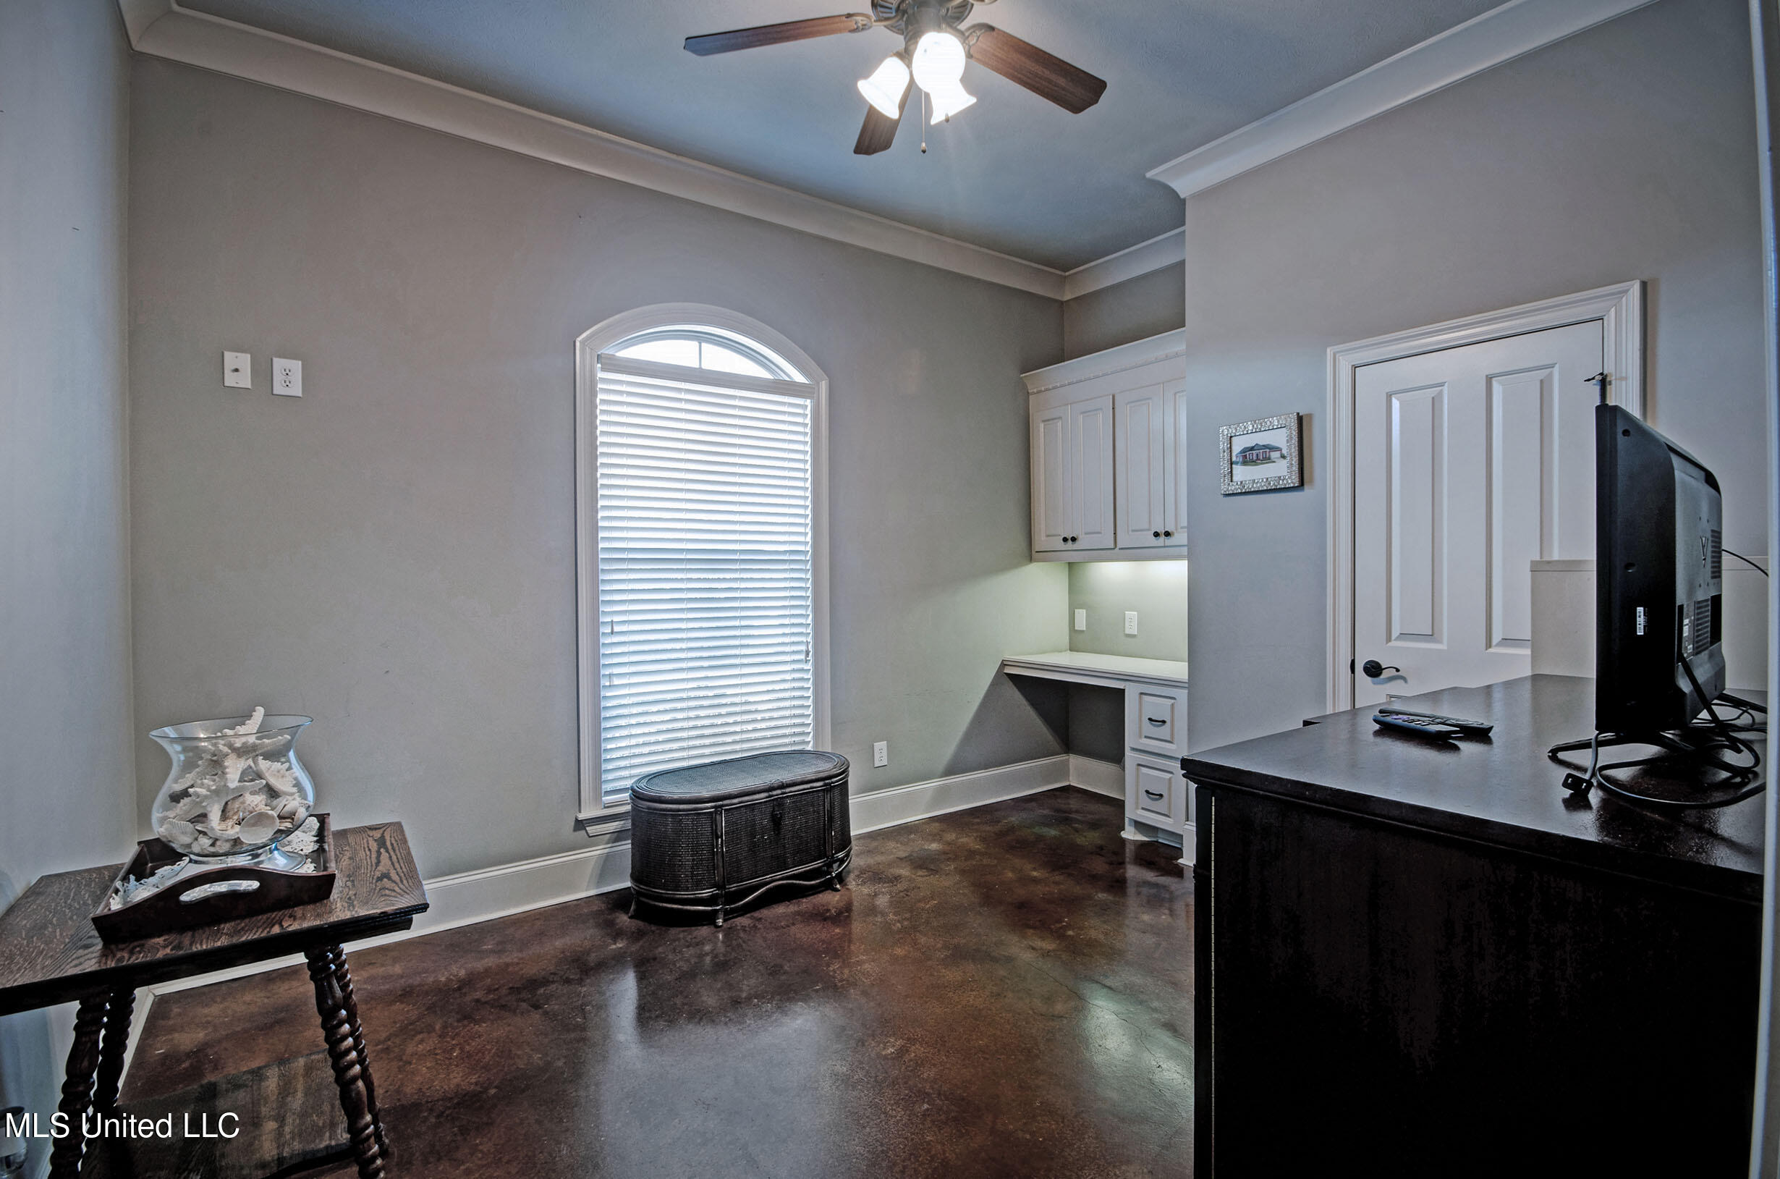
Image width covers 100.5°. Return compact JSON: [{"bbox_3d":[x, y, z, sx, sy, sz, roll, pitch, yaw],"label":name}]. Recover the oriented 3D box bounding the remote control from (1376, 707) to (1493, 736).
[{"bbox_3d":[1.069,0.263,1.458,0.050,0.022,0.195,-1,1,-27],"label":"remote control"}]

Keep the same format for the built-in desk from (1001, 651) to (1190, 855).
[{"bbox_3d":[1.174,0.772,3.777,0.515,0.775,1.070,-1,1,-39],"label":"built-in desk"}]

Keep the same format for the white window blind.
[{"bbox_3d":[-0.755,-0.033,3.159,0.925,1.765,0.065,-1,1,-33],"label":"white window blind"}]

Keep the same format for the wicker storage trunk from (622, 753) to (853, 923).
[{"bbox_3d":[-0.569,0.968,2.983,0.920,0.460,0.465,-1,1,-33],"label":"wicker storage trunk"}]

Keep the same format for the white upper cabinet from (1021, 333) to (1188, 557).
[{"bbox_3d":[1.225,-0.664,3.782,0.360,1.035,1.070,-1,1,-39],"label":"white upper cabinet"}]

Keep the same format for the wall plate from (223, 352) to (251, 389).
[{"bbox_3d":[-2.026,-0.680,2.298,0.068,0.111,0.008,-1,1,-33],"label":"wall plate"}]

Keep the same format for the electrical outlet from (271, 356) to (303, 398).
[{"bbox_3d":[-1.924,-0.676,2.364,0.072,0.116,0.008,-1,1,-33],"label":"electrical outlet"}]

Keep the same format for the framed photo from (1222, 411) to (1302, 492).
[{"bbox_3d":[1.462,-0.531,2.913,0.025,0.276,0.305,-1,1,-39],"label":"framed photo"}]

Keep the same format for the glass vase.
[{"bbox_3d":[-1.198,0.385,1.361,0.226,0.268,0.226,-1,1,-33],"label":"glass vase"}]

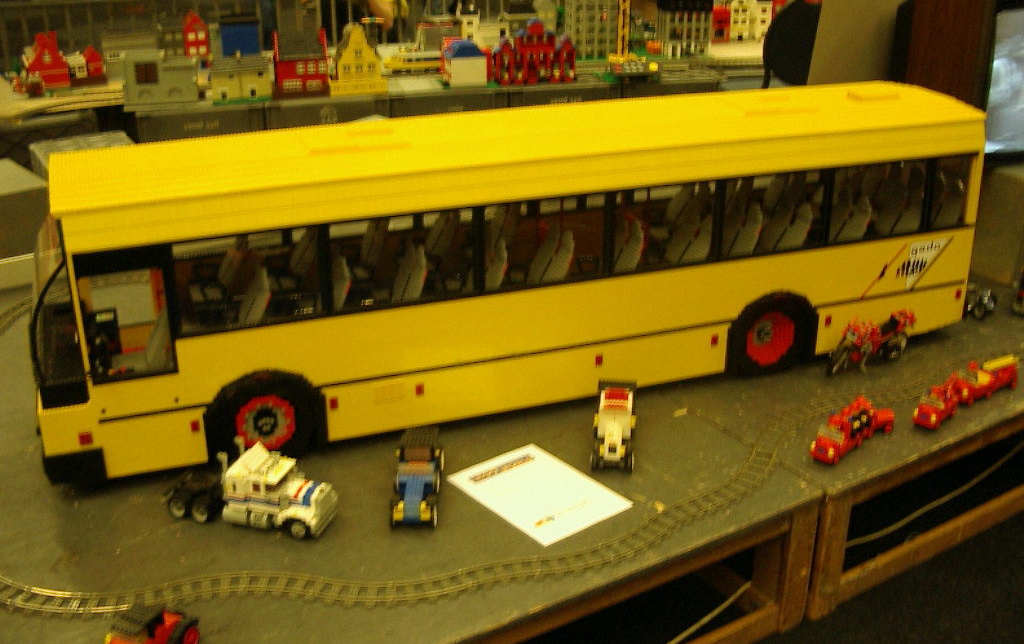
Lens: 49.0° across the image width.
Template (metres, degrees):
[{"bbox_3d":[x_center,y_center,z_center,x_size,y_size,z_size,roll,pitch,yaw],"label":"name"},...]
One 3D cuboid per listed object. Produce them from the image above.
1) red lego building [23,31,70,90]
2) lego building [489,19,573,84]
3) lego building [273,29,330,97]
[{"bbox_3d":[-1.542,-0.864,3.701,0.128,0.175,0.130,-13,25,-27],"label":"red lego building"},{"bbox_3d":[0.060,-0.859,3.552,0.250,0.198,0.130,-5,23,-10],"label":"lego building"},{"bbox_3d":[-0.651,-0.792,3.434,0.168,0.200,0.130,-6,23,-12],"label":"lego building"}]

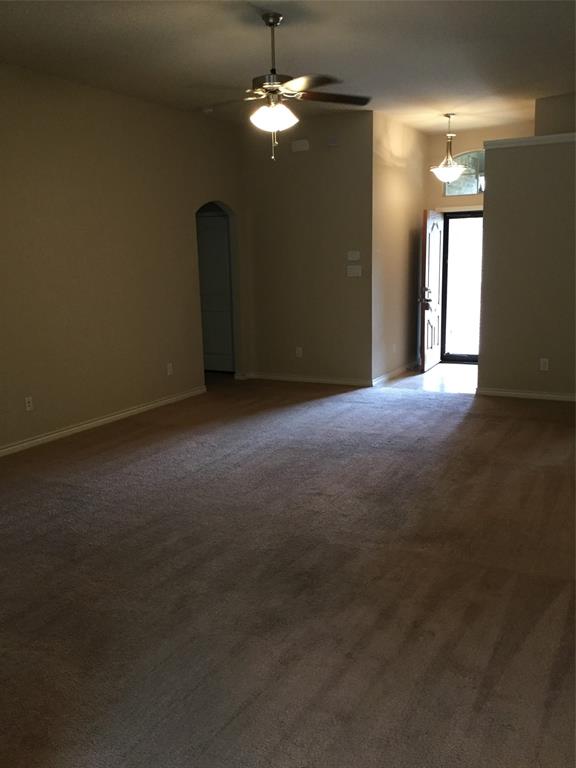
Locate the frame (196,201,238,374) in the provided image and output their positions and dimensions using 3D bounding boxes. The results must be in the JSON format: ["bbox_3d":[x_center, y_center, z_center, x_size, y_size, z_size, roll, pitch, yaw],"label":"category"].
[{"bbox_3d":[-0.941,-1.152,9.029,0.660,2.030,0.045,5,12,29],"label":"frame"}]

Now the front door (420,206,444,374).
[{"bbox_3d":[1.912,-1.223,9.073,0.050,2.030,0.914,4,12,25],"label":"front door"}]

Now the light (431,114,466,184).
[{"bbox_3d":[1.852,-2.708,7.908,0.410,0.740,0.410,5,12,29],"label":"light"}]

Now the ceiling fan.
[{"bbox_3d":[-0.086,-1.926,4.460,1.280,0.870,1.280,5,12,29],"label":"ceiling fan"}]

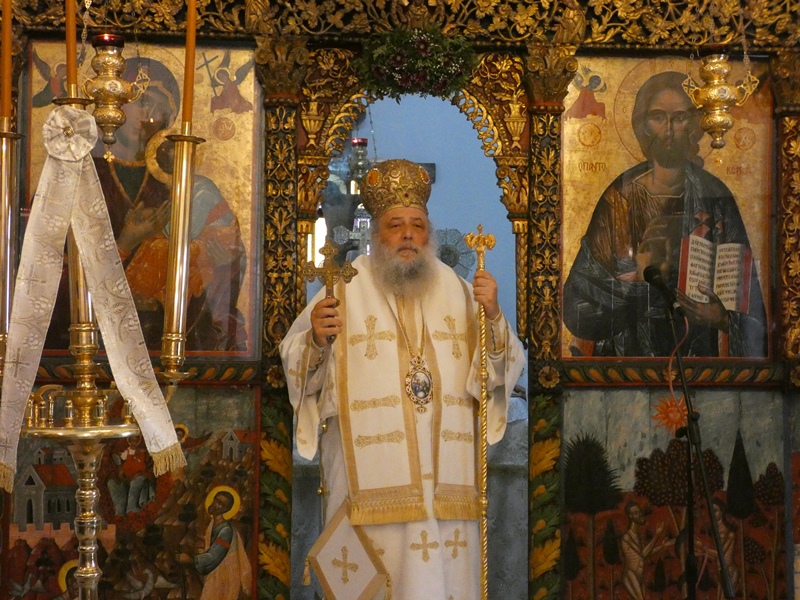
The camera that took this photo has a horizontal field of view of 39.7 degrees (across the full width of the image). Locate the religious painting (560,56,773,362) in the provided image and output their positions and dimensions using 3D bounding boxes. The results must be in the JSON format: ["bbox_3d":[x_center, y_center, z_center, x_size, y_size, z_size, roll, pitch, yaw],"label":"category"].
[{"bbox_3d":[0.855,-0.290,3.560,0.675,0.975,0.040,0,-5,-2],"label":"religious painting"}]

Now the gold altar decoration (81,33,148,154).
[{"bbox_3d":[-0.793,-0.572,3.070,0.185,0.325,0.185,1,-6,-6],"label":"gold altar decoration"}]

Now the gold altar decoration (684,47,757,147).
[{"bbox_3d":[0.904,-0.568,3.140,0.210,0.275,0.200,-1,-6,11],"label":"gold altar decoration"}]

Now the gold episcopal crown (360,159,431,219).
[{"bbox_3d":[-0.013,-0.323,3.210,0.200,0.165,0.200,-1,-11,-11],"label":"gold episcopal crown"}]

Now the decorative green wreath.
[{"bbox_3d":[0.051,-0.728,3.430,0.375,0.225,0.140,0,-6,-2],"label":"decorative green wreath"}]

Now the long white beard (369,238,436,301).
[{"bbox_3d":[0.013,-0.088,3.140,0.185,0.170,0.120,0,-8,-10],"label":"long white beard"}]

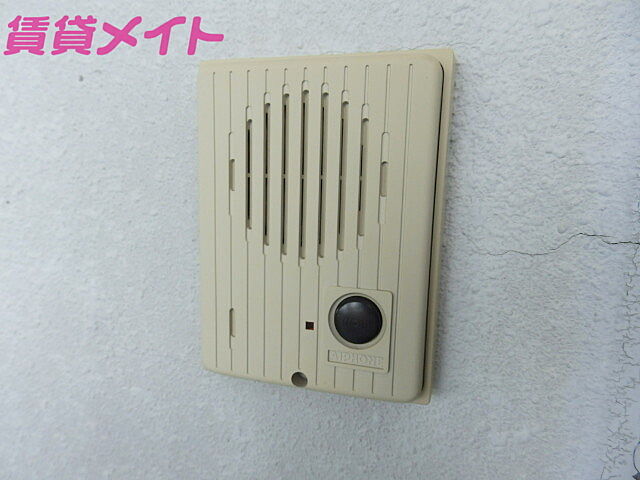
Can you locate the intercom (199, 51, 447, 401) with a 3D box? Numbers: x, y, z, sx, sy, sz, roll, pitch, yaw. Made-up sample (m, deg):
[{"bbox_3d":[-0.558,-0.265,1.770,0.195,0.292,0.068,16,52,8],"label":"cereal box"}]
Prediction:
[{"bbox_3d":[-0.004,-0.003,0.158,0.099,0.130,0.019,4,9,15],"label":"intercom"}]

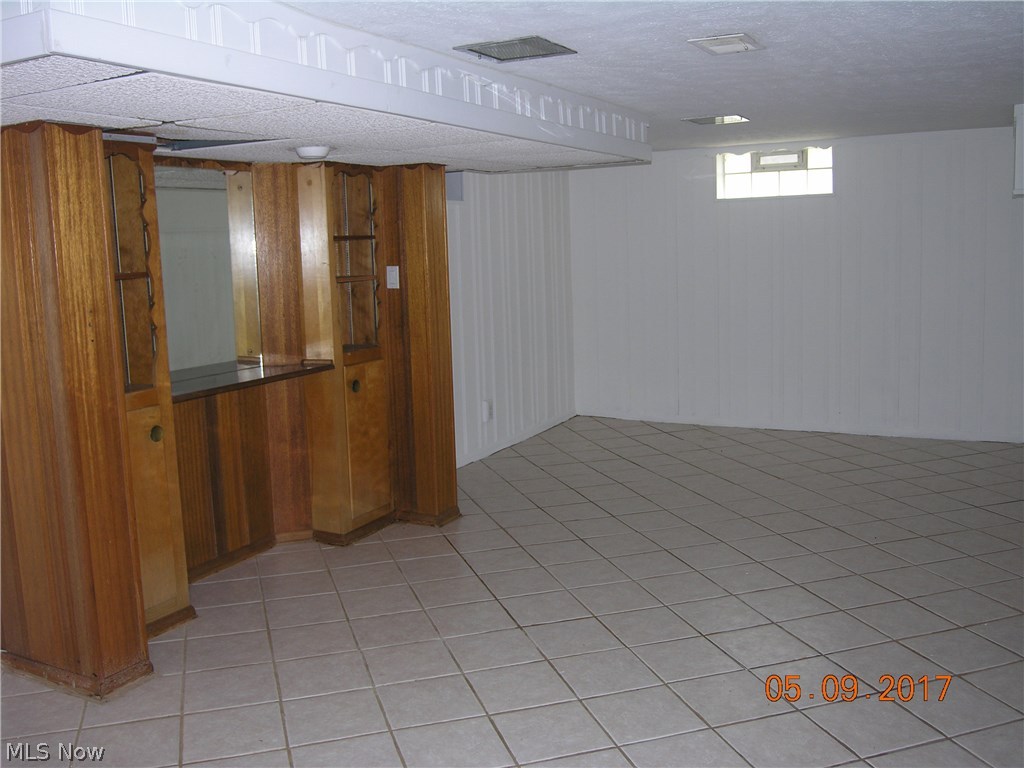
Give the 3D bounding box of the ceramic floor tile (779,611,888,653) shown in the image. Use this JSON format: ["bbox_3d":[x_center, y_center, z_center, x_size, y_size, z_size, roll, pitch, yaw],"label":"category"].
[{"bbox_3d":[1.209,0.937,3.560,0.302,0.010,0.302,-4,9,-17],"label":"ceramic floor tile"}]

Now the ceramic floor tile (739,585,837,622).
[{"bbox_3d":[1.115,0.893,3.842,0.304,0.010,0.304,-4,9,-17],"label":"ceramic floor tile"}]

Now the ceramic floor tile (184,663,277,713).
[{"bbox_3d":[-0.947,1.030,3.195,0.303,0.010,0.303,-4,9,-17],"label":"ceramic floor tile"}]

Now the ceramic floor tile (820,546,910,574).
[{"bbox_3d":[1.622,0.810,4.339,0.302,0.010,0.302,-4,9,-17],"label":"ceramic floor tile"}]

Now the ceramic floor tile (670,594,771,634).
[{"bbox_3d":[0.813,0.912,3.721,0.302,0.010,0.302,-4,9,-17],"label":"ceramic floor tile"}]

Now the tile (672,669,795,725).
[{"bbox_3d":[0.708,1.015,3.058,0.303,0.010,0.303,-4,9,-17],"label":"tile"}]

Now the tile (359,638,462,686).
[{"bbox_3d":[-0.359,0.992,3.367,0.303,0.010,0.303,-4,9,-17],"label":"tile"}]

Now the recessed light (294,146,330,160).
[{"bbox_3d":[-0.809,-0.933,3.833,0.145,0.045,0.145,-1,9,0],"label":"recessed light"}]

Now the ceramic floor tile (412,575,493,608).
[{"bbox_3d":[-0.256,0.893,4.057,0.302,0.010,0.302,-4,9,-17],"label":"ceramic floor tile"}]

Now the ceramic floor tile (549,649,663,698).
[{"bbox_3d":[0.323,0.999,3.271,0.302,0.010,0.302,-4,9,-17],"label":"ceramic floor tile"}]

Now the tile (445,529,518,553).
[{"bbox_3d":[-0.145,0.788,4.747,0.304,0.010,0.304,-4,9,-17],"label":"tile"}]

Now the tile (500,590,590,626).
[{"bbox_3d":[0.136,0.911,3.838,0.303,0.010,0.303,-4,9,-17],"label":"tile"}]

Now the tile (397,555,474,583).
[{"bbox_3d":[-0.351,0.850,4.354,0.302,0.010,0.302,-4,9,-17],"label":"tile"}]

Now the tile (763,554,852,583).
[{"bbox_3d":[1.326,0.832,4.238,0.302,0.010,0.302,-4,9,-17],"label":"tile"}]

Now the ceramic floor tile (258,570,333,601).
[{"bbox_3d":[-0.946,0.890,4.177,0.302,0.010,0.302,-4,9,-17],"label":"ceramic floor tile"}]

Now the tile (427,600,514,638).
[{"bbox_3d":[-0.165,0.930,3.738,0.302,0.010,0.302,-4,9,-17],"label":"tile"}]

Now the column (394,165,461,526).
[{"bbox_3d":[-0.469,-0.193,4.988,0.257,1.857,0.226,3,10,29],"label":"column"}]

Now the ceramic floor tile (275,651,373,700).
[{"bbox_3d":[-0.653,1.006,3.267,0.302,0.010,0.302,-4,9,-17],"label":"ceramic floor tile"}]

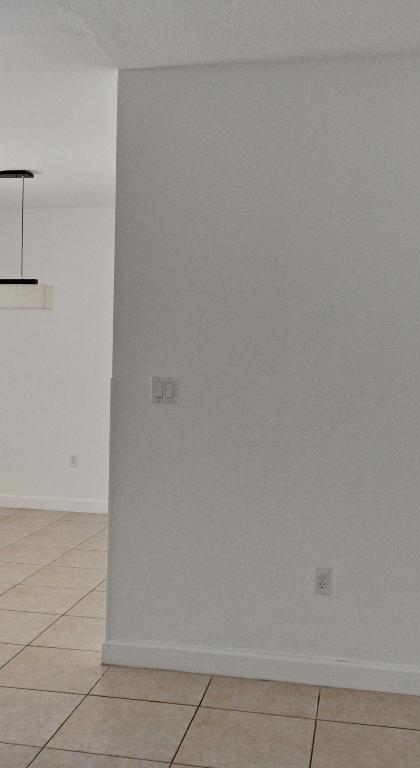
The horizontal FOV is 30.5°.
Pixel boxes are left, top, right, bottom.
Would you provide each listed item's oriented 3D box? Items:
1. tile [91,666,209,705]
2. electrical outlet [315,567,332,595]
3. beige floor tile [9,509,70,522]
[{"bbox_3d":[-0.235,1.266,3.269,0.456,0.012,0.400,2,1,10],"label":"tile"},{"bbox_3d":[0.475,0.825,3.213,0.070,0.114,0.010,2,2,11],"label":"electrical outlet"},{"bbox_3d":[-1.473,1.159,6.755,0.454,0.013,0.431,2,1,10],"label":"beige floor tile"}]

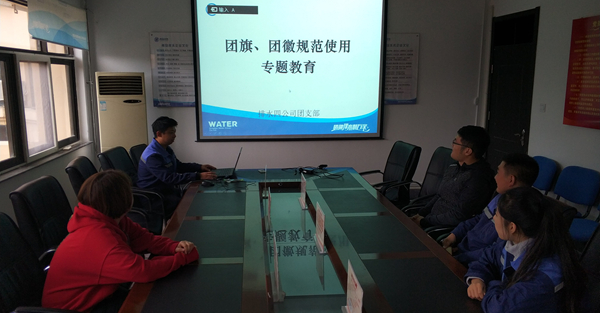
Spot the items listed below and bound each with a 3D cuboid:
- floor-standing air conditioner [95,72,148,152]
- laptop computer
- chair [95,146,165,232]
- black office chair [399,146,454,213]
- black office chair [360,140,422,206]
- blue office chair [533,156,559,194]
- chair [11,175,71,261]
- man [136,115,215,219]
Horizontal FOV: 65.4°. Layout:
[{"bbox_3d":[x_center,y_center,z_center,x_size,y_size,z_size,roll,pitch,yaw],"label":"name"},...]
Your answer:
[{"bbox_3d":[-2.270,-0.222,5.974,0.560,1.690,0.340,-4,10,-23],"label":"floor-standing air conditioner"},{"bbox_3d":[-0.657,0.053,4.117,0.290,0.230,0.360,-1,9,-5],"label":"laptop computer"},{"bbox_3d":[-1.451,0.444,4.064,0.610,0.990,0.570,0,9,-1],"label":"chair"},{"bbox_3d":[0.970,0.481,3.854,0.620,1.000,0.570,-2,9,-14],"label":"black office chair"},{"bbox_3d":[0.824,0.374,4.545,0.610,0.990,0.570,-2,9,-11],"label":"black office chair"},{"bbox_3d":[2.260,0.431,4.763,0.550,0.820,0.480,-1,9,-5],"label":"blue office chair"},{"bbox_3d":[-1.356,0.637,2.863,0.610,0.990,0.570,0,9,-4],"label":"chair"},{"bbox_3d":[-1.159,0.266,4.358,0.720,1.250,0.520,1,9,3],"label":"man"}]

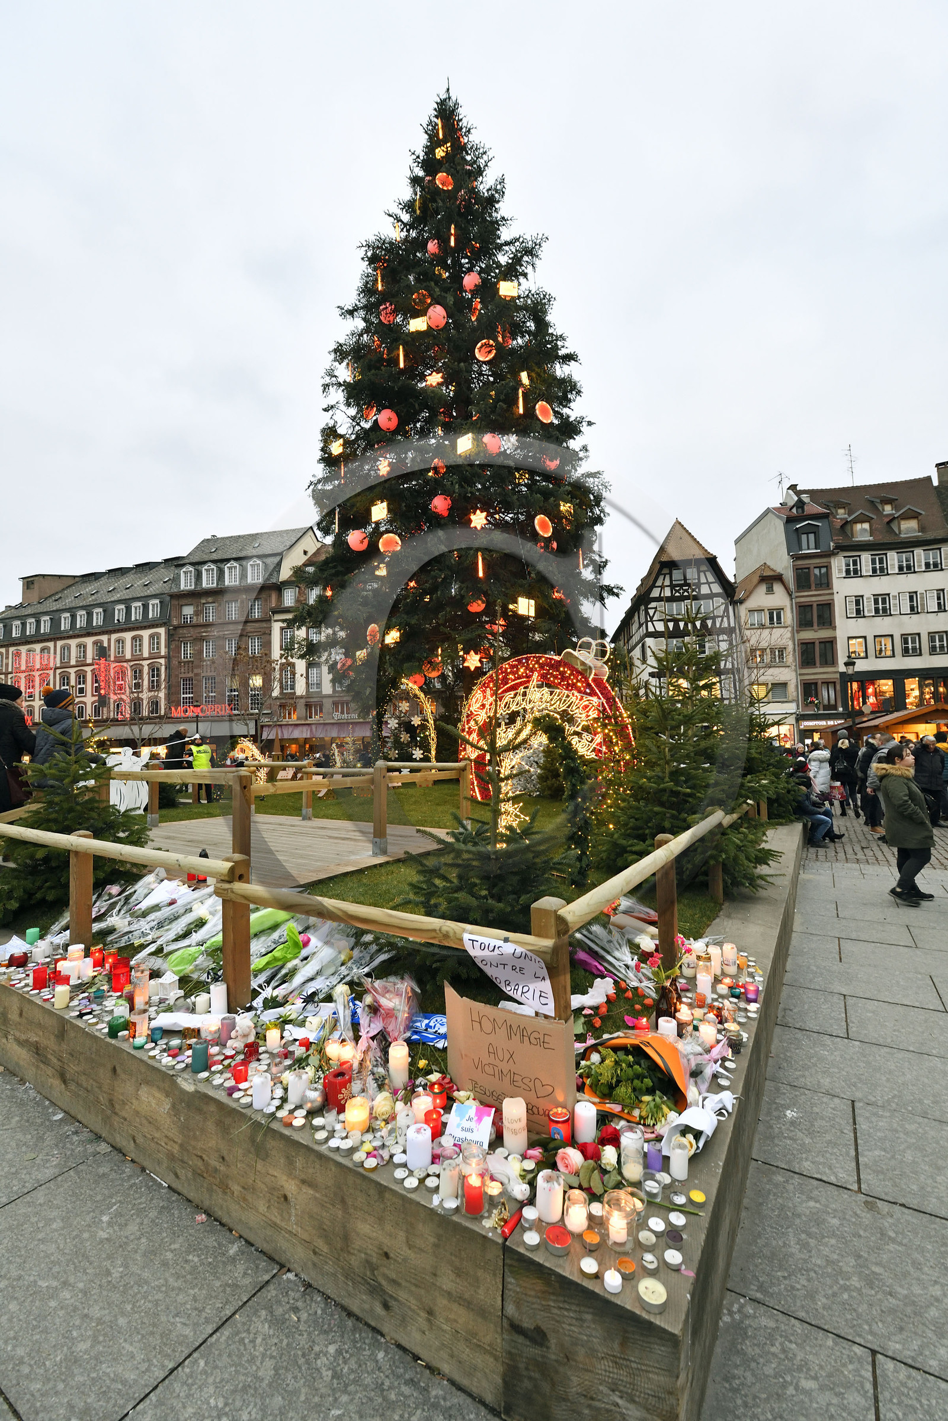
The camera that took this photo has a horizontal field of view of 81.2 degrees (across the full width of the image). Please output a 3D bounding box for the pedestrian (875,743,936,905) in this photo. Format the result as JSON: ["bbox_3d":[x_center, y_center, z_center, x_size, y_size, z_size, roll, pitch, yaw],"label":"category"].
[{"bbox_3d":[4.216,1.129,5.420,0.470,1.570,0.460,-3,-4,28],"label":"pedestrian"}]

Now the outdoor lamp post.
[{"bbox_3d":[14.780,0.215,21.500,0.460,4.700,0.460,-3,-4,32],"label":"outdoor lamp post"}]

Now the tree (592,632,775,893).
[{"bbox_3d":[1.590,0.360,4.400,1.400,2.000,1.400,-4,-4,32],"label":"tree"}]

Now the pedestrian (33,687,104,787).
[{"bbox_3d":[-3.990,0.626,5.350,0.560,1.700,0.420,-2,-3,15],"label":"pedestrian"}]

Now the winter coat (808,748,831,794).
[{"bbox_3d":[7.381,1.296,11.800,0.480,0.930,0.350,-1,-3,-3],"label":"winter coat"}]

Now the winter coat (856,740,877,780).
[{"bbox_3d":[6.520,0.847,9.150,0.360,0.700,0.480,-3,-4,22],"label":"winter coat"}]

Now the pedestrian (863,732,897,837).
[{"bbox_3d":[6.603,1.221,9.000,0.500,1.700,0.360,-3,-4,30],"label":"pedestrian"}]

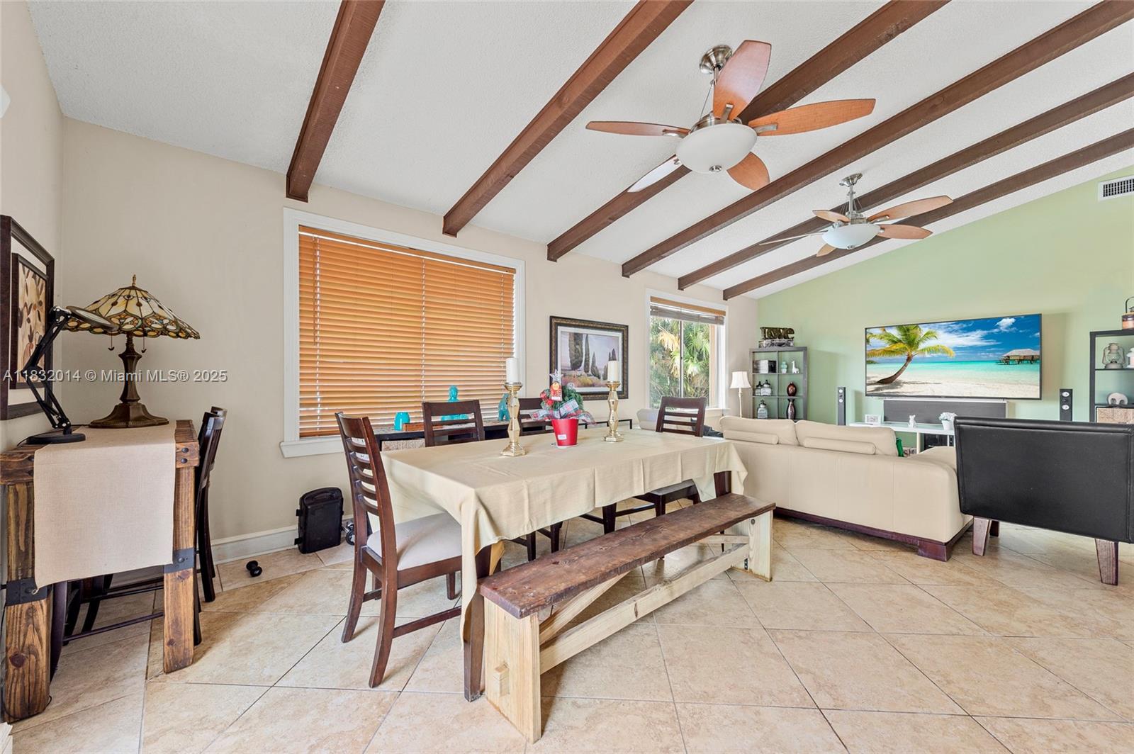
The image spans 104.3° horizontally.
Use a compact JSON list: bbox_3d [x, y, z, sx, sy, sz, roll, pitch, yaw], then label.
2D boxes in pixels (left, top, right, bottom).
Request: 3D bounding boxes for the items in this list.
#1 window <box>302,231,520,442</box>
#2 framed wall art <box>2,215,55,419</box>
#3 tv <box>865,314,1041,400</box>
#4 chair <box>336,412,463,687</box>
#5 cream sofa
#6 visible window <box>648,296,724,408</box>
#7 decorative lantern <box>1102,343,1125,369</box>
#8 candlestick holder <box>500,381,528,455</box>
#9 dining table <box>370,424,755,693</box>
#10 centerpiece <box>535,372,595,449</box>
[{"bbox_3d":[-1.198,-0.313,3.708,1.835,1.498,0.059,1,-1,-41],"label":"window"},{"bbox_3d":[-2.166,-0.200,1.781,0.030,0.700,0.750,0,-1,-42],"label":"framed wall art"},{"bbox_3d":[4.864,-0.217,5.692,0.060,0.970,1.720,0,-1,-42],"label":"tv"},{"bbox_3d":[-0.661,0.655,1.989,0.610,1.010,0.450,0,-1,-42],"label":"chair"},{"bbox_3d":[2.154,0.766,3.776,0.960,0.820,1.830,0,-1,-42],"label":"cream sofa"},{"bbox_3d":[1.767,-0.308,6.351,1.865,1.468,0.079,1,-1,-41],"label":"visible window"},{"bbox_3d":[5.726,-0.215,4.609,0.124,0.273,0.147,1,-1,-41],"label":"decorative lantern"},{"bbox_3d":[-0.285,0.221,2.360,0.139,0.373,0.139,1,-1,-41],"label":"candlestick holder"},{"bbox_3d":[0.036,0.786,2.583,1.860,0.755,1.060,0,-1,-42],"label":"dining table"},{"bbox_3d":[-0.001,0.191,2.655,0.340,0.440,0.310,0,0,0],"label":"centerpiece"}]

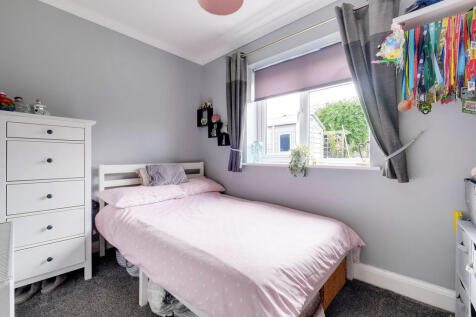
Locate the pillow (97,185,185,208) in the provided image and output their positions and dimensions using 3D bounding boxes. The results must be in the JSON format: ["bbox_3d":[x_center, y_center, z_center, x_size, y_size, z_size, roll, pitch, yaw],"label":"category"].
[{"bbox_3d":[-1.004,0.367,2.083,0.420,0.160,0.670,1,1,42],"label":"pillow"}]

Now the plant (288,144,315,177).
[{"bbox_3d":[0.632,0.015,1.972,0.190,0.310,0.180,1,1,42],"label":"plant"}]

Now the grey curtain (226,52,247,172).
[{"bbox_3d":[-0.024,-0.552,2.433,0.250,1.440,0.125,1,1,42],"label":"grey curtain"}]

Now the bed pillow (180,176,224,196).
[{"bbox_3d":[-0.581,0.357,2.530,0.440,0.170,0.670,1,1,42],"label":"bed pillow"}]

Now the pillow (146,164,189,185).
[{"bbox_3d":[-0.830,0.189,2.368,0.120,0.270,0.460,-28,-18,38],"label":"pillow"}]

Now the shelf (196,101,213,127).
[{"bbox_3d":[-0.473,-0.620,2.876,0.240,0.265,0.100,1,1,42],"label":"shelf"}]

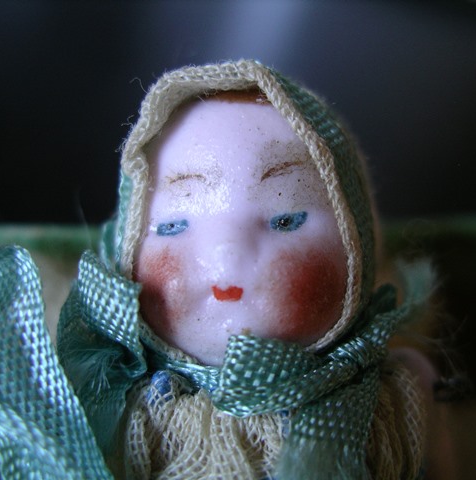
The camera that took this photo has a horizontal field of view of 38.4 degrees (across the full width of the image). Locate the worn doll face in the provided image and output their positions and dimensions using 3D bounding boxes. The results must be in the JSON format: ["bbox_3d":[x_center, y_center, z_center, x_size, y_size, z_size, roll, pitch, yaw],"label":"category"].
[{"bbox_3d":[0.000,-0.001,0.072,0.021,0.026,0.013,3,3,12],"label":"worn doll face"}]

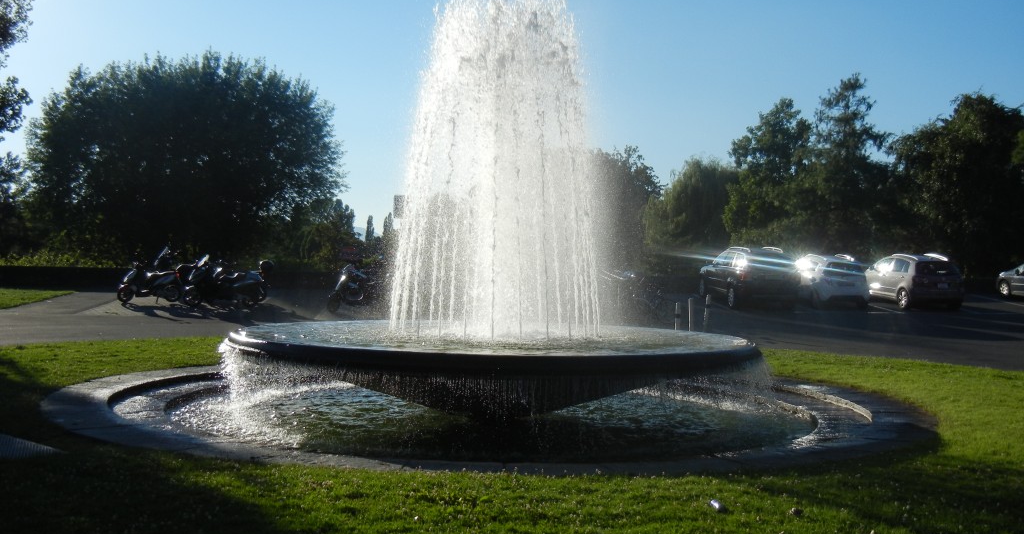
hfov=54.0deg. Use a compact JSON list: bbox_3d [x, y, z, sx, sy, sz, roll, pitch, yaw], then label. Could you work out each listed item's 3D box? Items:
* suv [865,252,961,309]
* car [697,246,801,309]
[{"bbox_3d":[12.230,0.330,31.100,1.780,1.600,4.200,1,3,-2],"label":"suv"},{"bbox_3d":[6.900,0.180,29.900,1.870,1.740,4.600,1,3,-3],"label":"car"}]

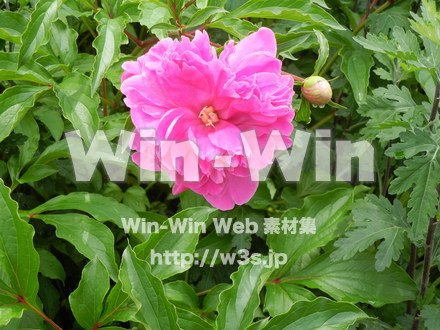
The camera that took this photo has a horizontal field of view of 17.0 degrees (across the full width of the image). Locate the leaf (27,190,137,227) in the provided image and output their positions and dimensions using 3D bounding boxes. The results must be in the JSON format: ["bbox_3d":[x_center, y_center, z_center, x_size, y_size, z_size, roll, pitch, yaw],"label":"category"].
[{"bbox_3d":[-0.114,0.038,1.230,0.094,0.018,0.036,8,43,0],"label":"leaf"}]

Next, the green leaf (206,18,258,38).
[{"bbox_3d":[0.011,-0.117,1.270,0.047,0.010,0.020,10,45,14],"label":"green leaf"}]

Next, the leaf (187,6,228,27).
[{"bbox_3d":[-0.010,-0.133,1.330,0.038,0.010,0.018,-17,31,-12],"label":"leaf"}]

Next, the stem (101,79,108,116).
[{"bbox_3d":[-0.106,-0.062,1.350,0.004,0.040,0.004,-3,30,2],"label":"stem"}]

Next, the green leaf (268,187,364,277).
[{"bbox_3d":[0.081,0.056,1.240,0.046,0.018,0.112,36,62,23],"label":"green leaf"}]

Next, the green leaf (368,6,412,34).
[{"bbox_3d":[0.160,-0.136,1.400,0.040,0.012,0.032,0,53,0],"label":"green leaf"}]

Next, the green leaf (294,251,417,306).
[{"bbox_3d":[0.113,0.096,1.240,0.103,0.022,0.052,1,41,-3],"label":"green leaf"}]

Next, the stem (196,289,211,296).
[{"bbox_3d":[-0.015,0.114,1.320,0.014,0.004,0.004,-16,73,-6],"label":"stem"}]

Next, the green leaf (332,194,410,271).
[{"bbox_3d":[0.120,0.054,1.170,0.066,0.015,0.060,-20,63,-14],"label":"green leaf"}]

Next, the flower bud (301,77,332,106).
[{"bbox_3d":[0.083,-0.063,1.270,0.026,0.026,0.026,0,28,0],"label":"flower bud"}]

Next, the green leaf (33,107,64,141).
[{"bbox_3d":[-0.161,-0.039,1.380,0.021,0.010,0.037,-25,71,-31],"label":"green leaf"}]

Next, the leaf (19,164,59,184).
[{"bbox_3d":[-0.160,0.008,1.300,0.039,0.009,0.018,-21,43,-15],"label":"leaf"}]

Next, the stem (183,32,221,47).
[{"bbox_3d":[-0.016,-0.106,1.250,0.038,0.004,0.004,21,62,15],"label":"stem"}]

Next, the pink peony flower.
[{"bbox_3d":[-0.010,-0.037,1.200,0.140,0.145,0.085,0,-6,0],"label":"pink peony flower"}]

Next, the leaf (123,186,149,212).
[{"bbox_3d":[-0.076,0.031,1.330,0.021,0.008,0.026,-5,60,-3],"label":"leaf"}]

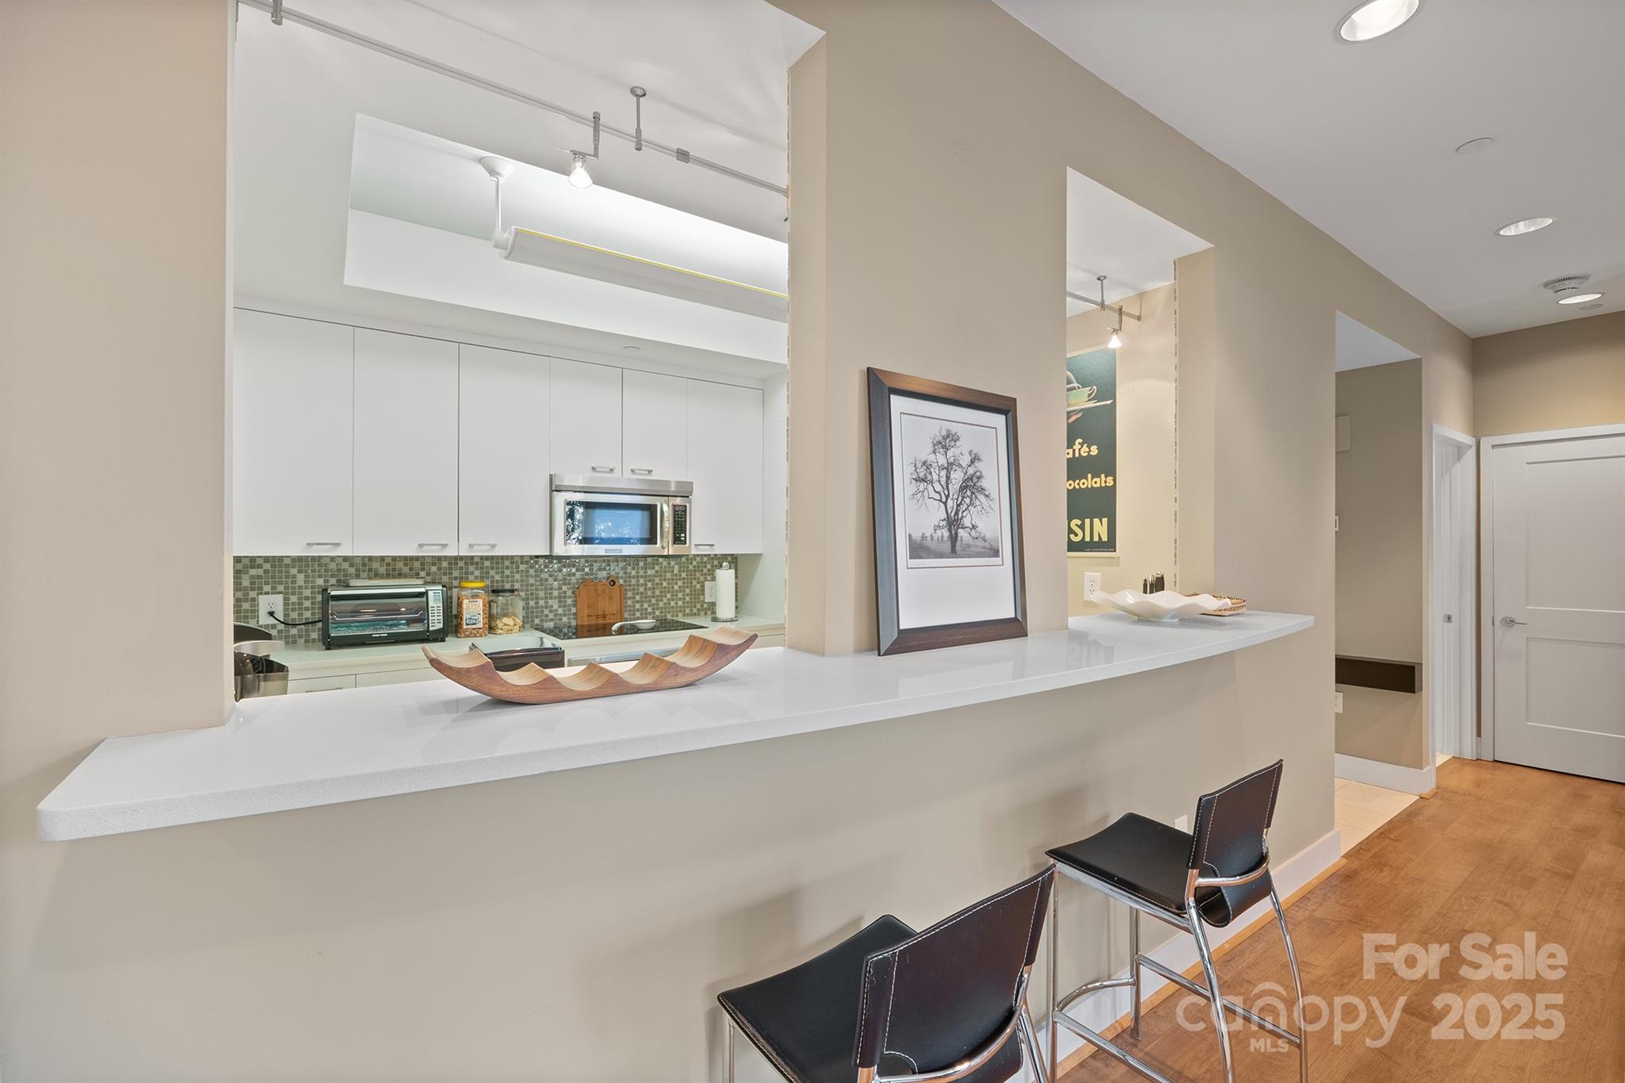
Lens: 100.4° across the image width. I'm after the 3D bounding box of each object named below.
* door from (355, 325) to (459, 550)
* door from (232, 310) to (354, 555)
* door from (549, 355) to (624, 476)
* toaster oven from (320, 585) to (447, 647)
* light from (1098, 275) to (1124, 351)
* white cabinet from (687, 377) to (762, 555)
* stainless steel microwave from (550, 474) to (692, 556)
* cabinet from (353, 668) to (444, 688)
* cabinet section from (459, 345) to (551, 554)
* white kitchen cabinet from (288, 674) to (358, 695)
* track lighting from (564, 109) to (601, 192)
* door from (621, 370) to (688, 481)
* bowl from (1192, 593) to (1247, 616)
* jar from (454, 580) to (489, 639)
[{"bbox_3d":[-1.863,-0.441,3.120,0.414,1.015,0.030,0,0,-35],"label":"door"},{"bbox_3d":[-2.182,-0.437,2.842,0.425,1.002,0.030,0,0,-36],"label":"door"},{"bbox_3d":[-1.191,-0.643,3.580,0.378,0.596,0.035,0,0,-35],"label":"door"},{"bbox_3d":[-2.012,0.345,3.192,0.487,0.272,0.285,0,0,-35],"label":"toaster oven"},{"bbox_3d":[1.132,-0.867,2.587,0.140,0.250,0.060,0,0,-35],"label":"light"},{"bbox_3d":[-0.607,-0.430,4.186,0.511,1.015,0.330,0,0,-35],"label":"white cabinet"},{"bbox_3d":[-1.101,-0.130,3.796,0.762,0.412,0.410,0,0,-35],"label":"stainless steel microwave"},{"bbox_3d":[-1.858,0.953,3.112,0.415,0.820,0.580,0,0,-35],"label":"cabinet"},{"bbox_3d":[-1.516,-0.435,3.349,0.419,1.015,0.035,0,0,-35],"label":"cabinet section"},{"bbox_3d":[-2.196,0.953,2.872,0.415,0.820,0.580,0,0,-35],"label":"white kitchen cabinet"},{"bbox_3d":[-0.502,-0.858,1.479,0.075,0.185,0.055,0,0,-35],"label":"track lighting"},{"bbox_3d":[-0.881,-0.639,3.800,0.382,0.601,0.035,0,0,-35],"label":"door"},{"bbox_3d":[1.308,0.208,2.212,0.220,0.056,0.220,0,0,-35],"label":"bowl"},{"bbox_3d":[-1.709,0.341,3.415,0.138,0.274,0.138,0,0,-35],"label":"jar"}]

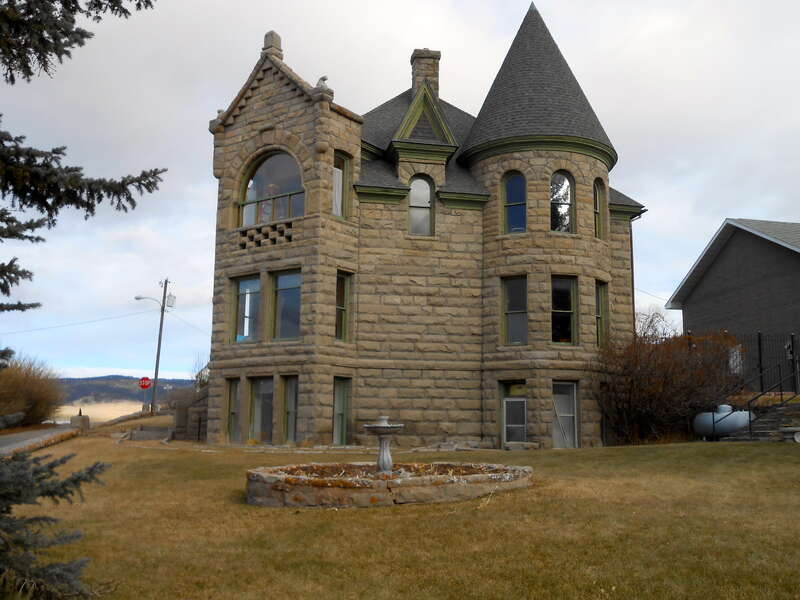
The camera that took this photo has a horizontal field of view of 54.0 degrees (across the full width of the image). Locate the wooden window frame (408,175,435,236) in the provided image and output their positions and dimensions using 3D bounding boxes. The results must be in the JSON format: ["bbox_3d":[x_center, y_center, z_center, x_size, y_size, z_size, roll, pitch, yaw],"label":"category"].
[{"bbox_3d":[0.741,-3.253,27.069,0.930,2.079,0.200,2,-9,-11],"label":"wooden window frame"}]

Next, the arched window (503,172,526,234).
[{"bbox_3d":[3.849,-3.289,26.522,0.880,2.108,0.200,-5,-10,32],"label":"arched window"}]

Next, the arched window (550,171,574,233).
[{"bbox_3d":[5.470,-3.295,26.236,0.880,2.103,0.200,2,-9,-12],"label":"arched window"}]

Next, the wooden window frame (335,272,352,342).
[{"bbox_3d":[-1.788,0.214,24.863,0.160,2.238,0.920,-6,-11,38],"label":"wooden window frame"}]

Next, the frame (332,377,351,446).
[{"bbox_3d":[-1.798,3.421,24.158,0.160,2.070,0.920,-6,-11,38],"label":"frame"}]

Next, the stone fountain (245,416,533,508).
[{"bbox_3d":[-0.188,2.597,13.075,4.750,1.300,4.750,1,-9,0],"label":"stone fountain"}]

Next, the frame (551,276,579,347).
[{"bbox_3d":[5.314,0.308,25.463,0.950,2.276,0.160,3,-9,-11],"label":"frame"}]

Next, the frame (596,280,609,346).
[{"bbox_3d":[6.759,0.423,26.524,0.200,2.300,0.920,-6,-11,35],"label":"frame"}]

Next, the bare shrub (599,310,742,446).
[{"bbox_3d":[9.532,2.762,28.000,4.800,4.400,3.600,1,-9,0],"label":"bare shrub"}]

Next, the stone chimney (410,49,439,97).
[{"bbox_3d":[1.080,-9.373,32.645,1.080,2.113,1.000,3,-9,-11],"label":"stone chimney"}]

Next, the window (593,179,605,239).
[{"bbox_3d":[6.790,-3.142,27.082,0.200,2.096,0.880,-6,-11,35],"label":"window"}]

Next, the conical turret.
[{"bbox_3d":[4.977,-7.858,28.965,5.690,6.649,5.690,1,-9,0],"label":"conical turret"}]

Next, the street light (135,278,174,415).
[{"bbox_3d":[-14.996,2.840,48.000,2.300,8.350,0.700,1,-9,0],"label":"street light"}]

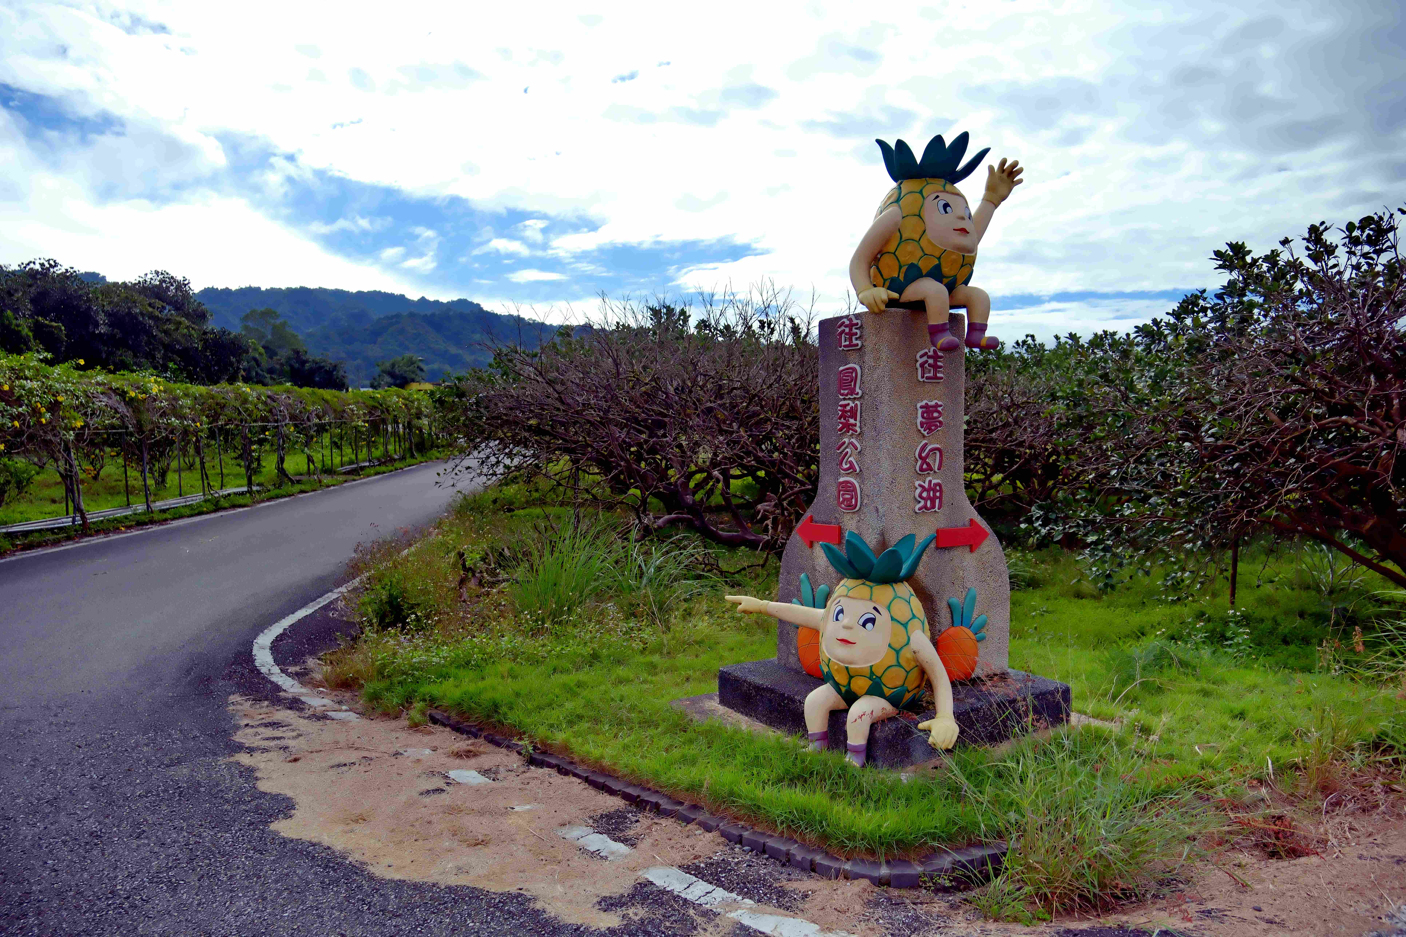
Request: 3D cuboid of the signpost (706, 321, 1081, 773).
[{"bbox_3d":[0.998,0.261,5.032,1.314,2.130,1.314,-2,3,-34],"label":"signpost"}]

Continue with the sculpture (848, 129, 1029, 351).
[{"bbox_3d":[1.265,-1.194,4.954,1.120,1.180,0.660,-2,3,-34],"label":"sculpture"}]

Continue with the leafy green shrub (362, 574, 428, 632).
[{"bbox_3d":[-2.465,1.064,7.500,0.540,0.460,0.500,-1,3,-18],"label":"leafy green shrub"}]

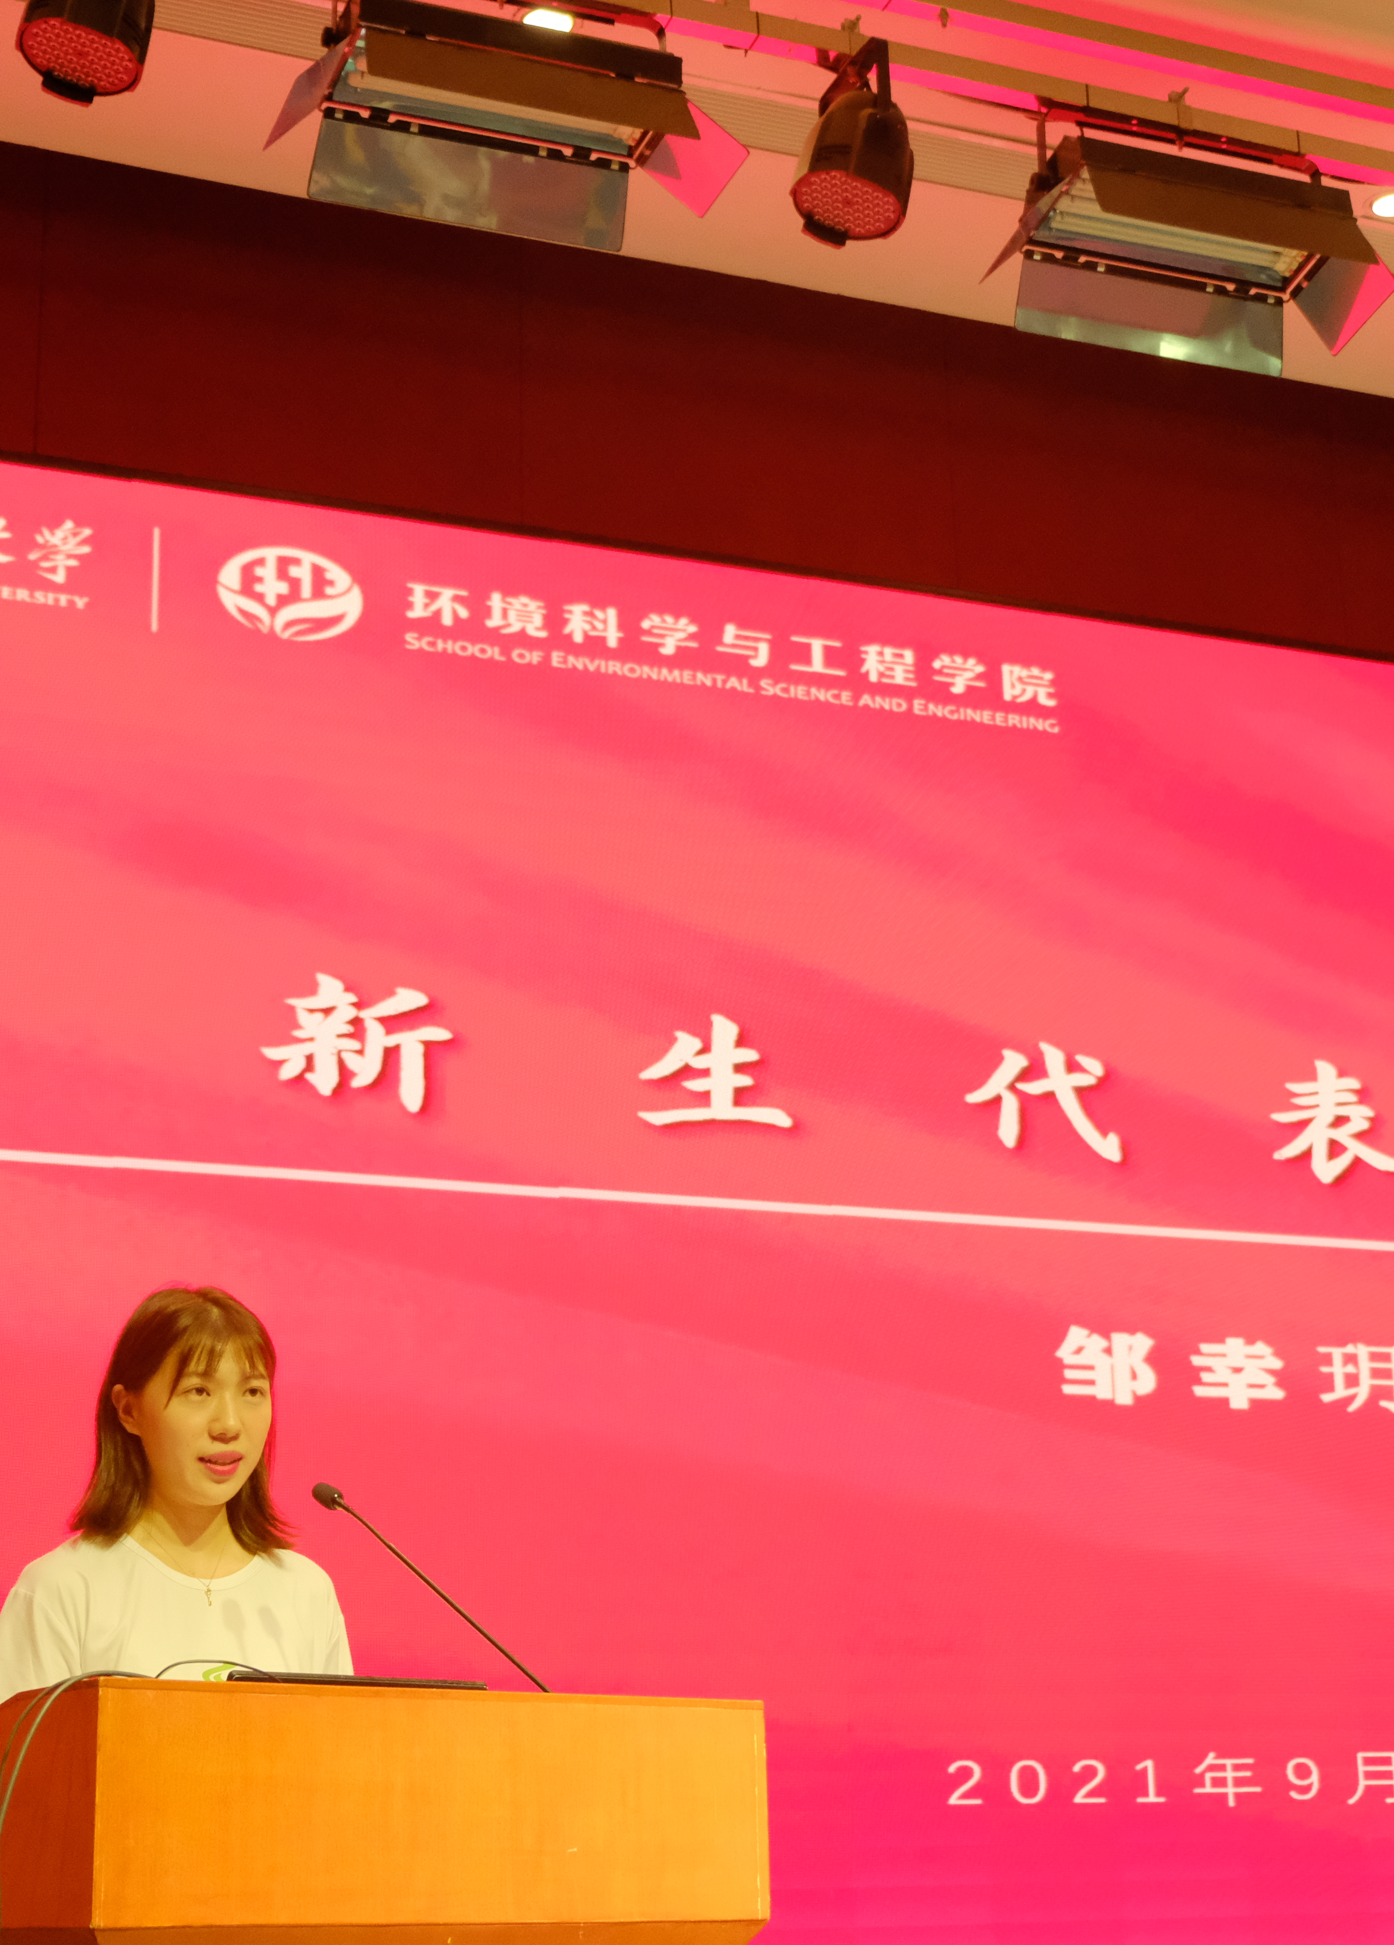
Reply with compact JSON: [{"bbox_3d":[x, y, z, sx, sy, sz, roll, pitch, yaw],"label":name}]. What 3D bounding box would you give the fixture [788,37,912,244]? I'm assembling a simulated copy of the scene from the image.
[{"bbox_3d":[0.286,-1.566,5.782,0.225,0.310,0.245,20,-23,-16],"label":"fixture"}]

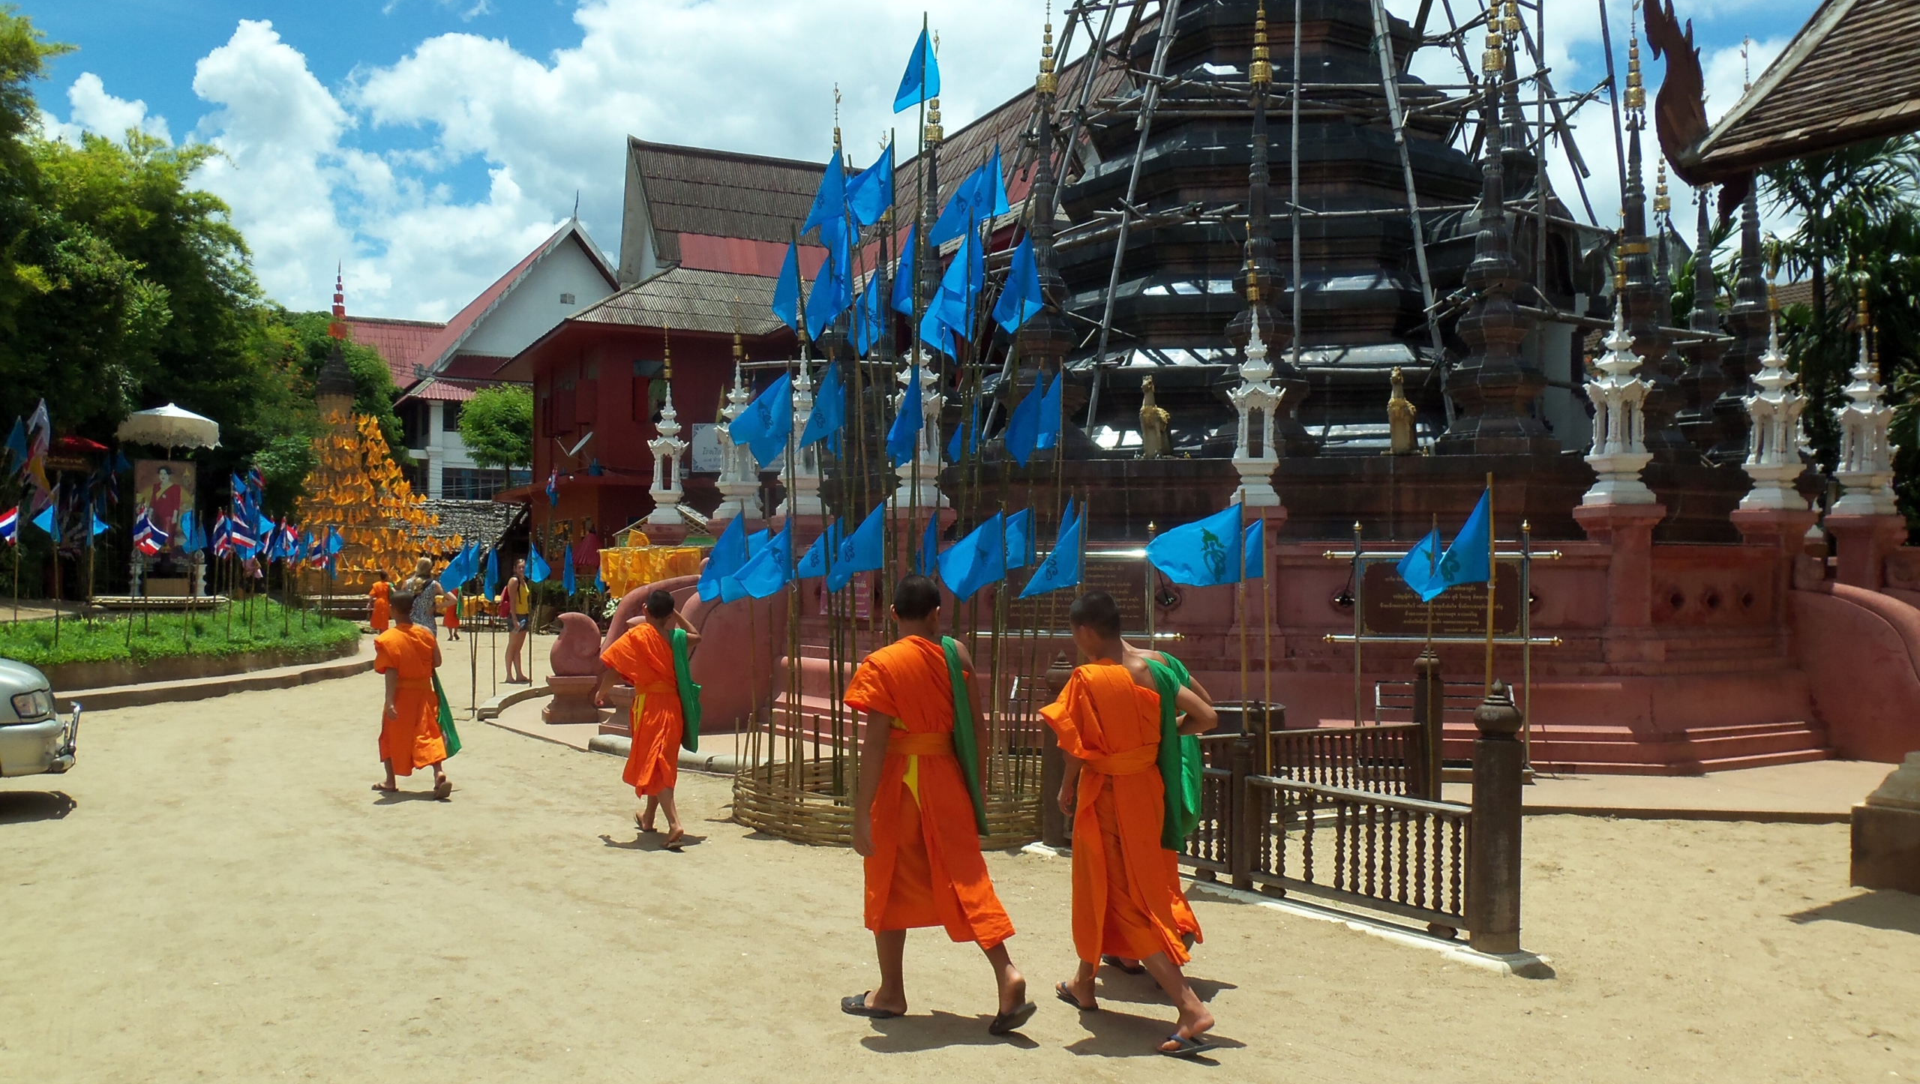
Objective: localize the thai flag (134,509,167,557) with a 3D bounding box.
[{"bbox_3d":[-11.593,-0.129,23.000,0.460,0.690,0.250,1,-1,-20],"label":"thai flag"}]

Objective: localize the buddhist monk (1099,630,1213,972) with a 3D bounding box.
[{"bbox_3d":[0.674,0.946,6.200,0.550,1.494,0.620,0,0,-30],"label":"buddhist monk"}]

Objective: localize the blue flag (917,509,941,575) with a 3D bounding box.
[{"bbox_3d":[-0.204,0.015,10.650,0.220,0.448,0.120,0,-1,40],"label":"blue flag"}]

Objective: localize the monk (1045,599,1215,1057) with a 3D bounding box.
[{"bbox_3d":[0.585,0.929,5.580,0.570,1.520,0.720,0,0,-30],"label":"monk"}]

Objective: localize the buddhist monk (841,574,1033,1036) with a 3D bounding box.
[{"bbox_3d":[-0.075,0.882,5.546,0.497,1.560,0.517,1,-2,-38],"label":"buddhist monk"}]

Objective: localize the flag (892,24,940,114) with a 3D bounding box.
[{"bbox_3d":[-0.300,-3.207,10.900,0.320,0.580,0.200,0,-1,0],"label":"flag"}]

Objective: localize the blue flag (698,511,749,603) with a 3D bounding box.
[{"bbox_3d":[-1.466,0.088,9.950,0.340,0.564,0.150,0,0,20],"label":"blue flag"}]

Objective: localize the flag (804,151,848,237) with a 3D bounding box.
[{"bbox_3d":[-0.906,-2.332,10.800,0.290,0.590,0.180,0,-1,0],"label":"flag"}]

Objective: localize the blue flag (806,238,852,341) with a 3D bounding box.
[{"bbox_3d":[-0.884,-1.708,10.900,0.300,0.680,0.200,0,-1,0],"label":"blue flag"}]

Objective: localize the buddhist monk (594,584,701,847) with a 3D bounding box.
[{"bbox_3d":[-1.827,1.002,9.419,0.556,1.490,0.457,1,-1,-24],"label":"buddhist monk"}]

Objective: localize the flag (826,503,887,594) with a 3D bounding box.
[{"bbox_3d":[-0.612,0.031,9.439,0.397,0.535,0.139,0,-1,20],"label":"flag"}]

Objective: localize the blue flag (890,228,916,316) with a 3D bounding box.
[{"bbox_3d":[-0.359,-1.701,10.134,0.099,0.546,0.238,1,-2,-40],"label":"blue flag"}]

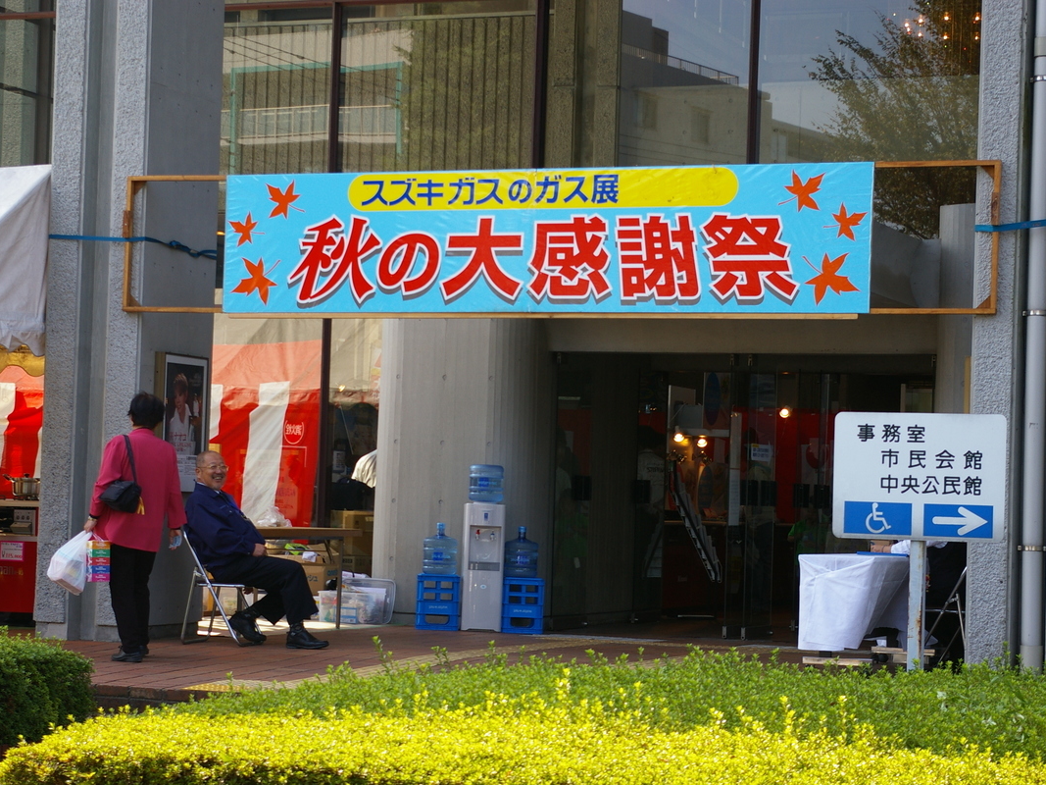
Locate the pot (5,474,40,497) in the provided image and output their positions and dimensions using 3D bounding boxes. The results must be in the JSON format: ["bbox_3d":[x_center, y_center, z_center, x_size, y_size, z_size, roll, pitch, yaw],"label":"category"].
[{"bbox_3d":[-3.474,0.649,18.800,0.320,0.165,0.210,2,-2,-6],"label":"pot"}]

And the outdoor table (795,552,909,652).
[{"bbox_3d":[2.246,1.401,17.201,0.480,0.700,1.800,1,-3,21],"label":"outdoor table"}]

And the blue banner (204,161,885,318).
[{"bbox_3d":[0.069,-0.927,16.479,4.232,0.890,0.050,1,-3,21],"label":"blue banner"}]

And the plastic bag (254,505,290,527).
[{"bbox_3d":[-1.872,0.929,20.100,0.280,0.165,0.220,2,-2,0],"label":"plastic bag"}]

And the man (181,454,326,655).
[{"bbox_3d":[-1.737,1.020,17.579,0.880,1.260,0.550,1,-3,20],"label":"man"}]

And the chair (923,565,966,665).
[{"bbox_3d":[2.713,1.388,17.000,0.480,0.770,0.450,1,-2,24],"label":"chair"}]

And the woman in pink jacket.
[{"bbox_3d":[-2.301,0.798,15.950,0.520,1.570,0.350,3,-2,-27],"label":"woman in pink jacket"}]

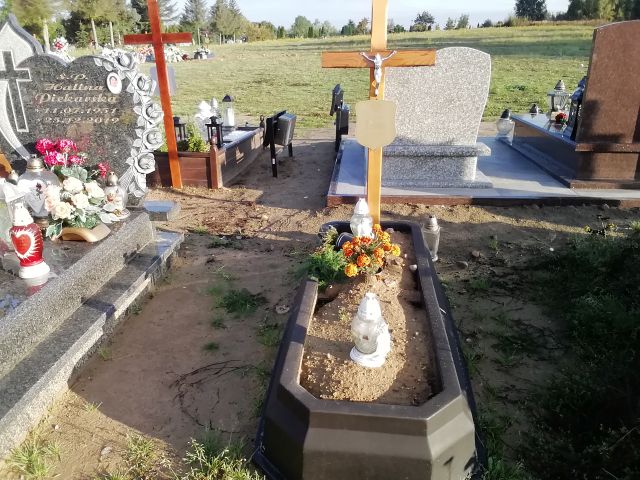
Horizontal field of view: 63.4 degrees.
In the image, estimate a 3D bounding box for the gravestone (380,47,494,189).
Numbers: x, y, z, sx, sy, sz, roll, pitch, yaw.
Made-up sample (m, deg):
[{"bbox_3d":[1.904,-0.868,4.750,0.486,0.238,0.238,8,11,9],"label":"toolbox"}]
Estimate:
[{"bbox_3d":[1.050,-1.143,4.858,1.130,1.240,0.380,1,21,4],"label":"gravestone"}]

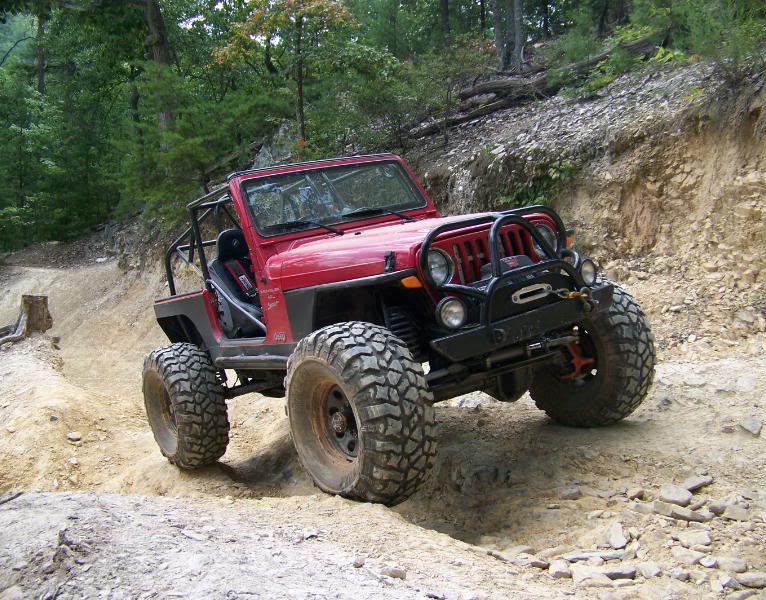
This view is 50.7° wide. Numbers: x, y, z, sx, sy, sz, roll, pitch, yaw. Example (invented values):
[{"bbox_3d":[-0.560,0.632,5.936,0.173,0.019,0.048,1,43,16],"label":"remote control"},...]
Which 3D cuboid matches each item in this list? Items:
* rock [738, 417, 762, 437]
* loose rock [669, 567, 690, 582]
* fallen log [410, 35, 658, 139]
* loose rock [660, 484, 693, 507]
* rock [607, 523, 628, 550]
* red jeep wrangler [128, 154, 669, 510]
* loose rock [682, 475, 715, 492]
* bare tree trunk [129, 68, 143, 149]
[{"bbox_3d":[2.098,0.722,4.610,0.120,0.065,0.100,-1,5,6],"label":"rock"},{"bbox_3d":[1.050,0.972,2.860,0.073,0.042,0.060,-1,5,6],"label":"loose rock"},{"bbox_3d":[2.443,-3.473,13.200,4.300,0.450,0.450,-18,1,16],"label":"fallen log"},{"bbox_3d":[1.294,0.862,3.560,0.140,0.065,0.110,-1,5,6],"label":"loose rock"},{"bbox_3d":[0.903,0.911,3.110,0.080,0.075,0.085,-1,5,6],"label":"rock"},{"bbox_3d":[-0.185,0.046,5.531,2.071,2.010,3.545,-15,4,-35],"label":"red jeep wrangler"},{"bbox_3d":[1.488,0.866,3.810,0.140,0.050,0.100,-1,5,6],"label":"loose rock"},{"bbox_3d":[-5.210,-4.031,17.000,0.240,1.800,0.240,-2,5,0],"label":"bare tree trunk"}]

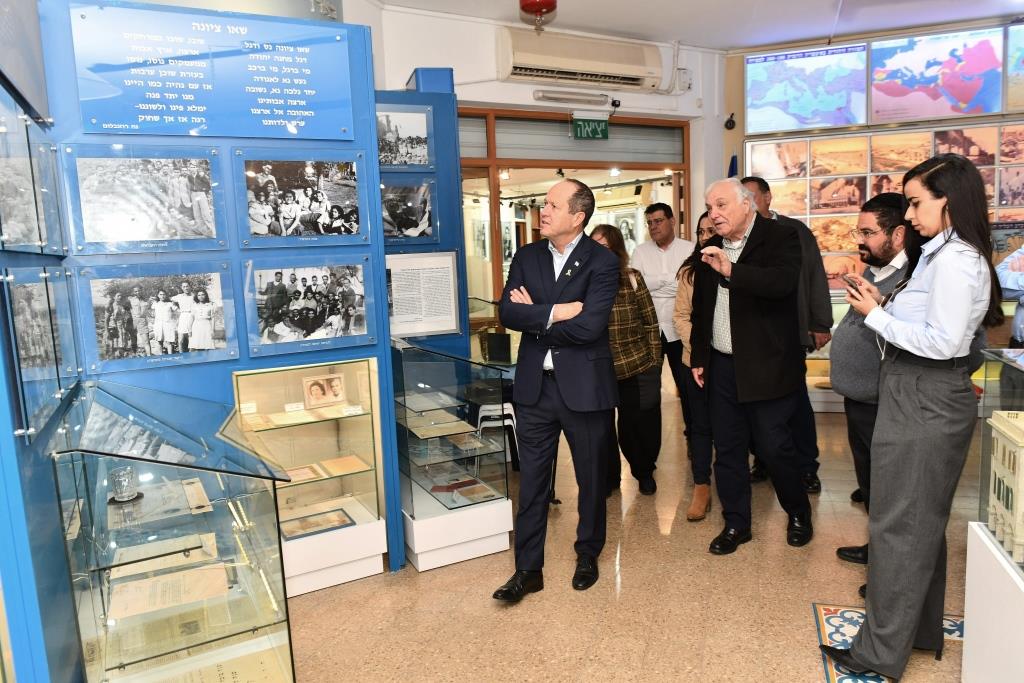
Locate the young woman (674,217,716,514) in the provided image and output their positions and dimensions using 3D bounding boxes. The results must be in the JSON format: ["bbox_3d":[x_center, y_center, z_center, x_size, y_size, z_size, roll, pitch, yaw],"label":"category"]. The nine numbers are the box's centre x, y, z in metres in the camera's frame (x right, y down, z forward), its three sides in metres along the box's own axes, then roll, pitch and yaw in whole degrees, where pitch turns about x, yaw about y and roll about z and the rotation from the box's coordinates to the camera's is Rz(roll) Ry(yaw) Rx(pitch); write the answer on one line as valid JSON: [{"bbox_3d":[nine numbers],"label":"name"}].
[{"bbox_3d":[1.076,0.122,3.990,0.470,1.615,0.340,1,9,27],"label":"young woman"}]

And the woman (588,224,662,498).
[{"bbox_3d":[0.658,0.098,4.357,0.480,1.570,0.360,2,9,33],"label":"woman"}]

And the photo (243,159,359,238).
[{"bbox_3d":[-0.866,-0.595,3.092,0.458,0.306,0.015,-7,9,-29],"label":"photo"}]

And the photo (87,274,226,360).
[{"bbox_3d":[-1.366,-0.099,2.882,0.457,0.304,0.010,-6,8,-25],"label":"photo"}]

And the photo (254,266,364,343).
[{"bbox_3d":[-0.846,-0.160,3.152,0.453,0.304,0.015,-7,9,-29],"label":"photo"}]

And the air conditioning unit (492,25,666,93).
[{"bbox_3d":[0.488,-1.926,5.138,1.260,0.335,0.210,-7,9,-31],"label":"air conditioning unit"}]

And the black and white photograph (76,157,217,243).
[{"bbox_3d":[-1.385,-0.541,2.823,0.455,0.303,0.010,-6,8,-25],"label":"black and white photograph"}]

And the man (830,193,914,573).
[{"bbox_3d":[1.626,0.169,3.253,0.440,1.640,0.540,-3,8,-2],"label":"man"}]

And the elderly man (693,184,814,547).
[{"bbox_3d":[1.150,0.117,3.467,0.480,1.725,0.540,-9,10,-40],"label":"elderly man"}]

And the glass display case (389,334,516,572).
[{"bbox_3d":[-0.449,0.475,3.856,0.510,1.046,1.000,-6,8,-25],"label":"glass display case"}]

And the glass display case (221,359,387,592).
[{"bbox_3d":[-0.929,0.579,3.379,0.610,1.004,0.440,-6,8,-25],"label":"glass display case"}]

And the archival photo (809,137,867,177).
[{"bbox_3d":[2.576,-1.465,5.837,0.414,0.302,0.020,0,8,19],"label":"archival photo"}]

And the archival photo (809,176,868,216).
[{"bbox_3d":[2.593,-1.164,5.877,0.412,0.287,0.020,0,8,19],"label":"archival photo"}]

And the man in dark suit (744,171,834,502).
[{"bbox_3d":[1.589,-0.045,4.354,0.600,1.804,0.420,0,8,20],"label":"man in dark suit"}]

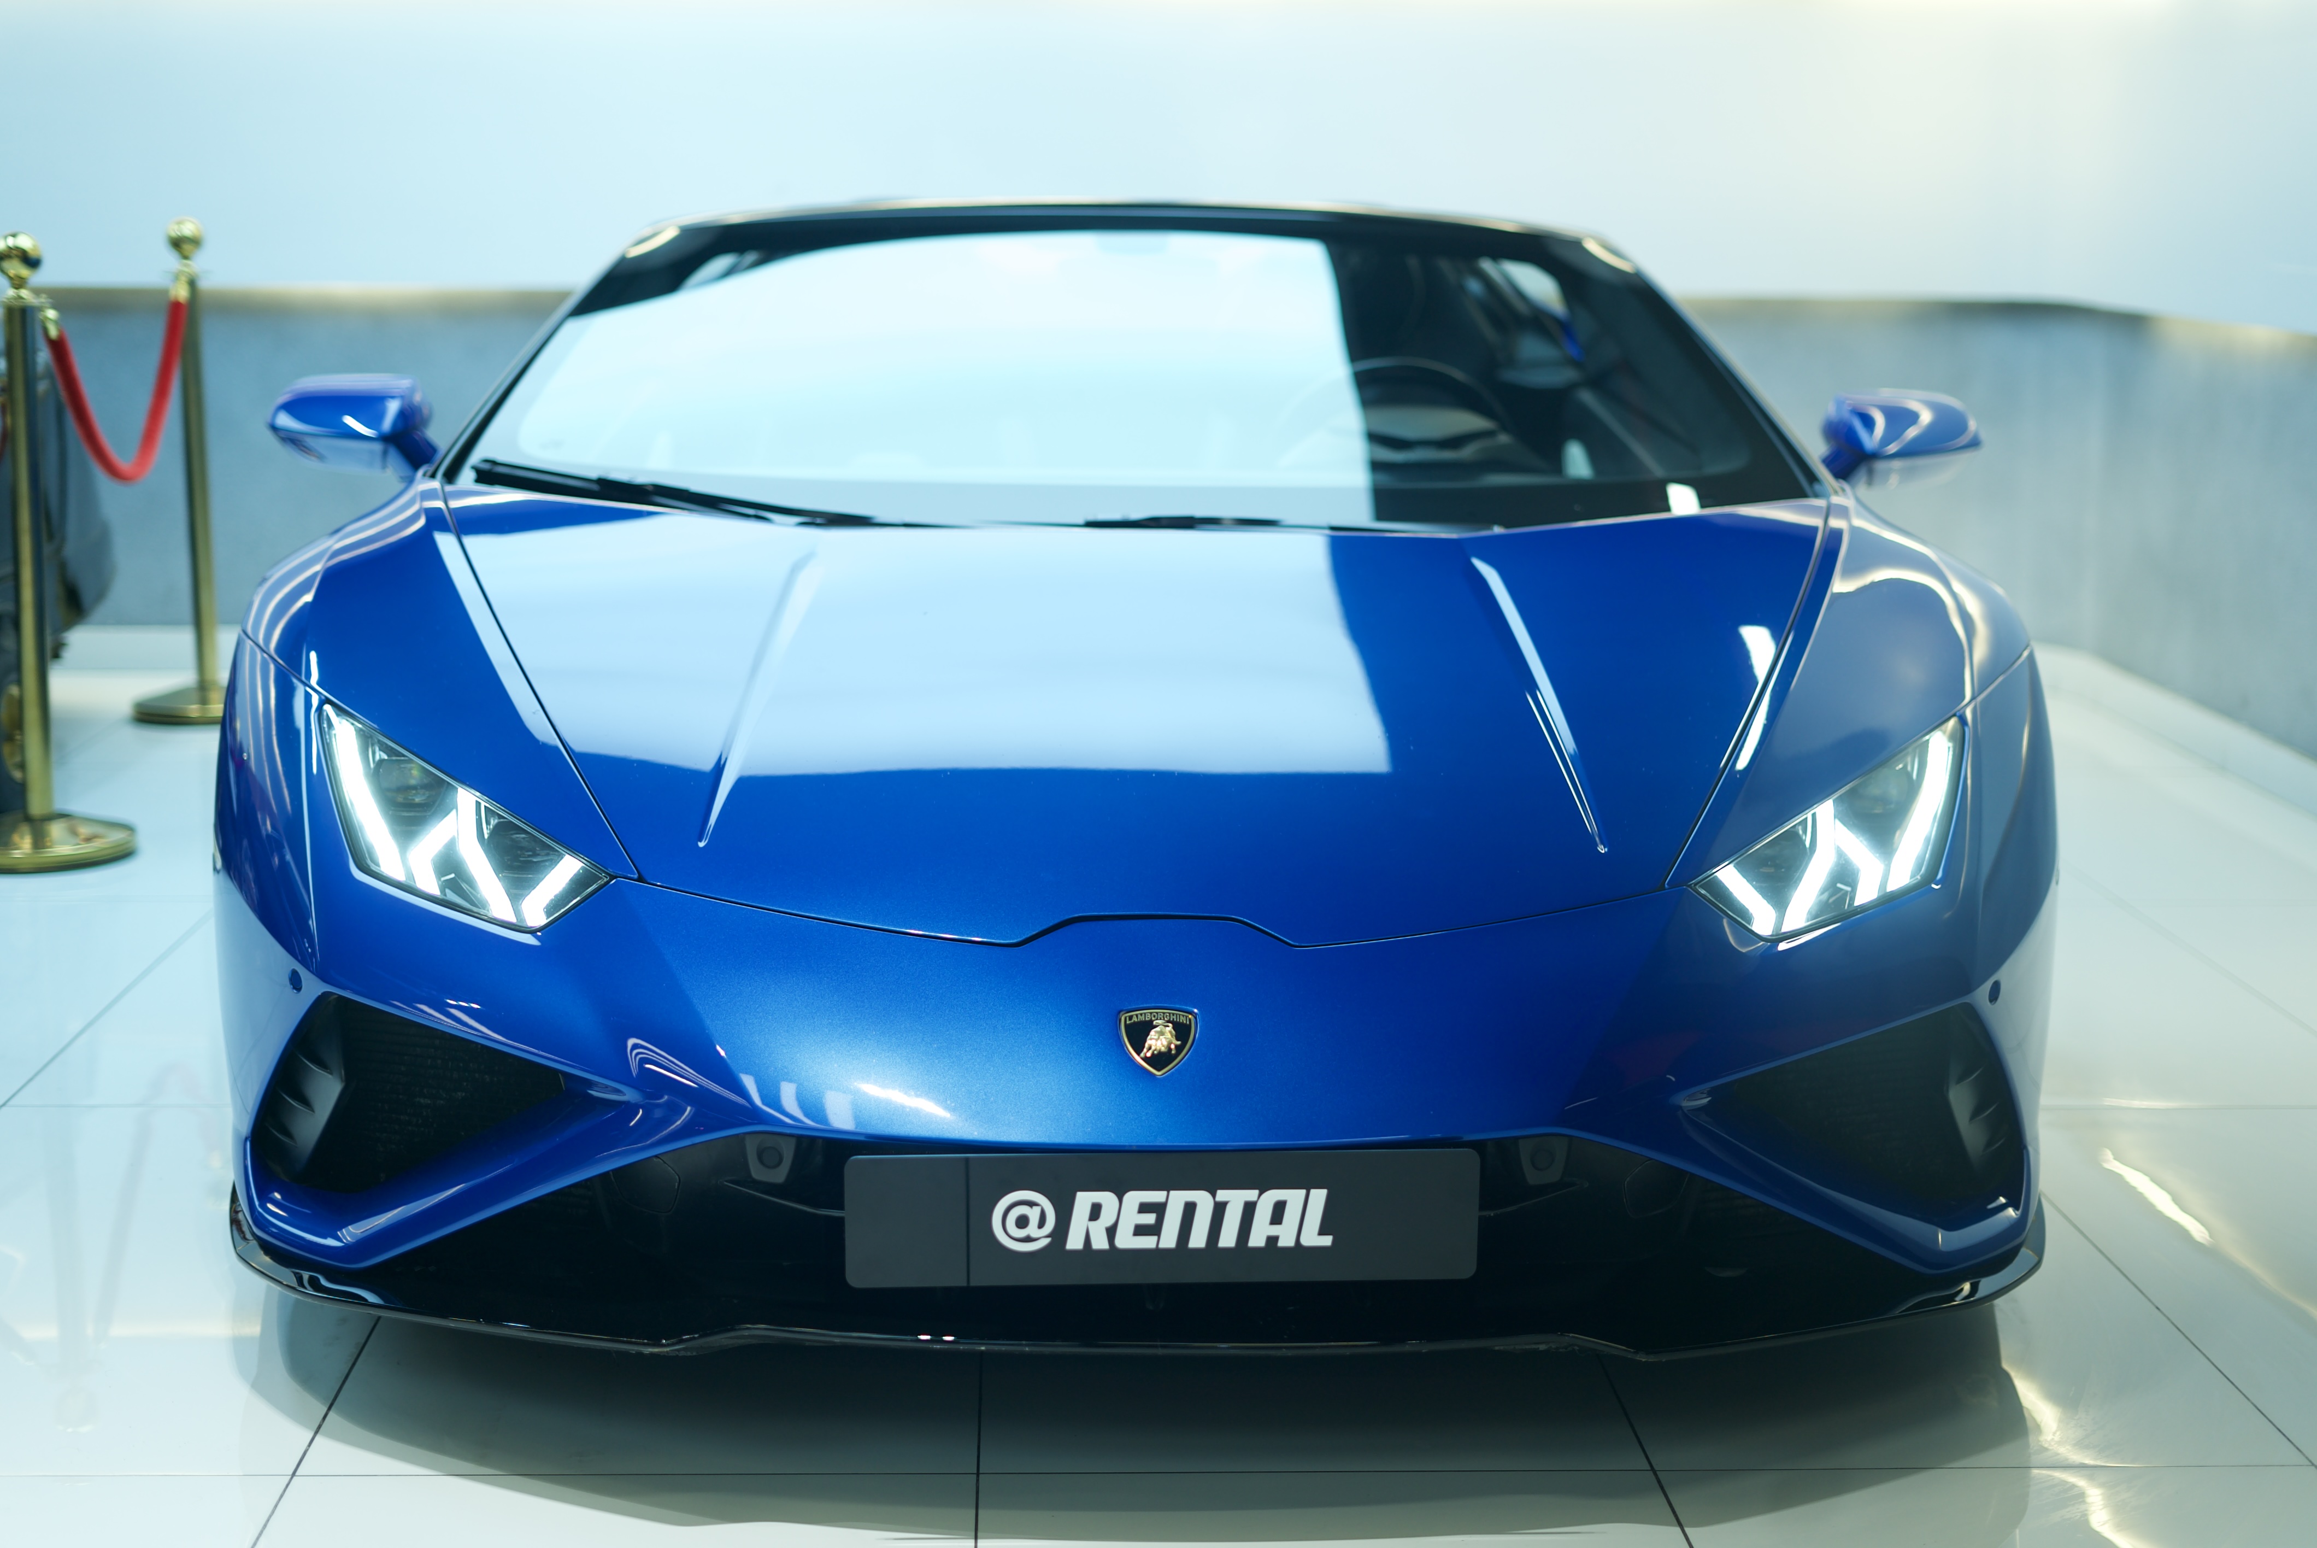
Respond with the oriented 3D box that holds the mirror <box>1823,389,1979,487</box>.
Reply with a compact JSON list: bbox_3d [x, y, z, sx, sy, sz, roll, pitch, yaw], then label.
[{"bbox_3d":[0.974,-0.440,4.220,0.215,0.125,0.155,0,11,-2],"label":"mirror"}]

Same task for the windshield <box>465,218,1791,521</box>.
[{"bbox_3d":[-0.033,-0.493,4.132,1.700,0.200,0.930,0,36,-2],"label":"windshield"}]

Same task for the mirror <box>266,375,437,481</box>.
[{"bbox_3d":[-1.038,-0.449,4.150,0.220,0.125,0.155,0,11,-2],"label":"mirror"}]

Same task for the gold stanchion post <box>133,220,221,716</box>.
[{"bbox_3d":[-1.998,-0.636,6.690,0.320,1.030,0.320,1,11,0],"label":"gold stanchion post"}]

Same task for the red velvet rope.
[{"bbox_3d":[-1.907,-0.719,5.949,0.050,0.365,1.363,-1,11,-8],"label":"red velvet rope"}]

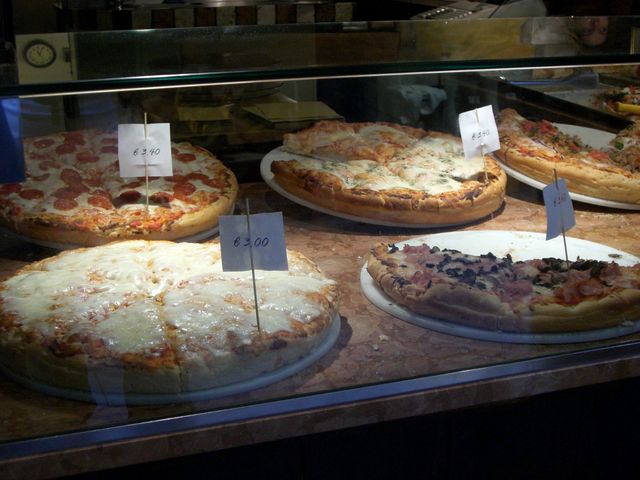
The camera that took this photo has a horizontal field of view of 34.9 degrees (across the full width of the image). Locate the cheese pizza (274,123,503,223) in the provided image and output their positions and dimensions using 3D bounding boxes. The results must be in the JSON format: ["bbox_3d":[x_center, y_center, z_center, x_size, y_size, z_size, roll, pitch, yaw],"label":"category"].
[{"bbox_3d":[0.110,-0.115,1.636,0.374,0.037,0.374,8,24,3],"label":"cheese pizza"}]

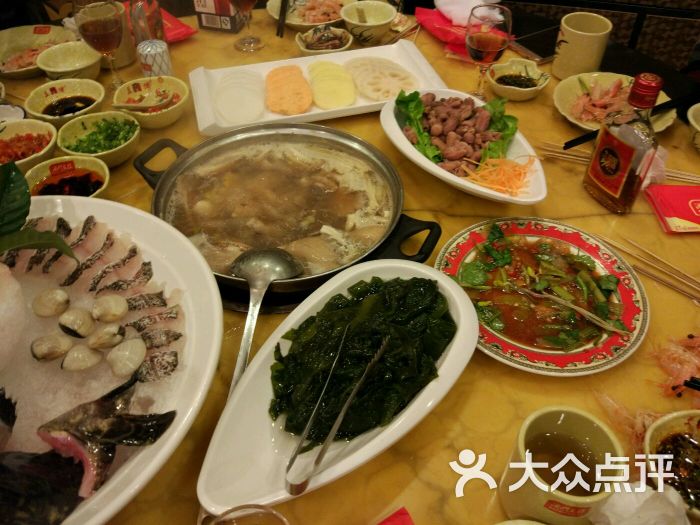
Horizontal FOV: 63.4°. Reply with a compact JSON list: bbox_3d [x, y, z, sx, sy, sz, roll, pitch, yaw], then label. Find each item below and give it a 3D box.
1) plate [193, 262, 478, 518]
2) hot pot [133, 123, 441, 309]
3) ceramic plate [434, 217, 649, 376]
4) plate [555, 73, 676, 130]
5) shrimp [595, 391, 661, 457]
[{"bbox_3d":[-0.002,0.113,0.523,0.166,0.045,0.318,29,53,25],"label":"plate"},{"bbox_3d":[-0.089,-0.062,0.703,0.403,0.075,0.293,19,50,17],"label":"hot pot"},{"bbox_3d":[0.201,0.034,0.608,0.221,0.028,0.221,0,47,0],"label":"ceramic plate"},{"bbox_3d":[0.387,-0.222,0.844,0.174,0.037,0.174,0,47,0],"label":"plate"},{"bbox_3d":[0.254,0.137,0.516,0.048,0.020,0.072,-22,50,-19],"label":"shrimp"}]

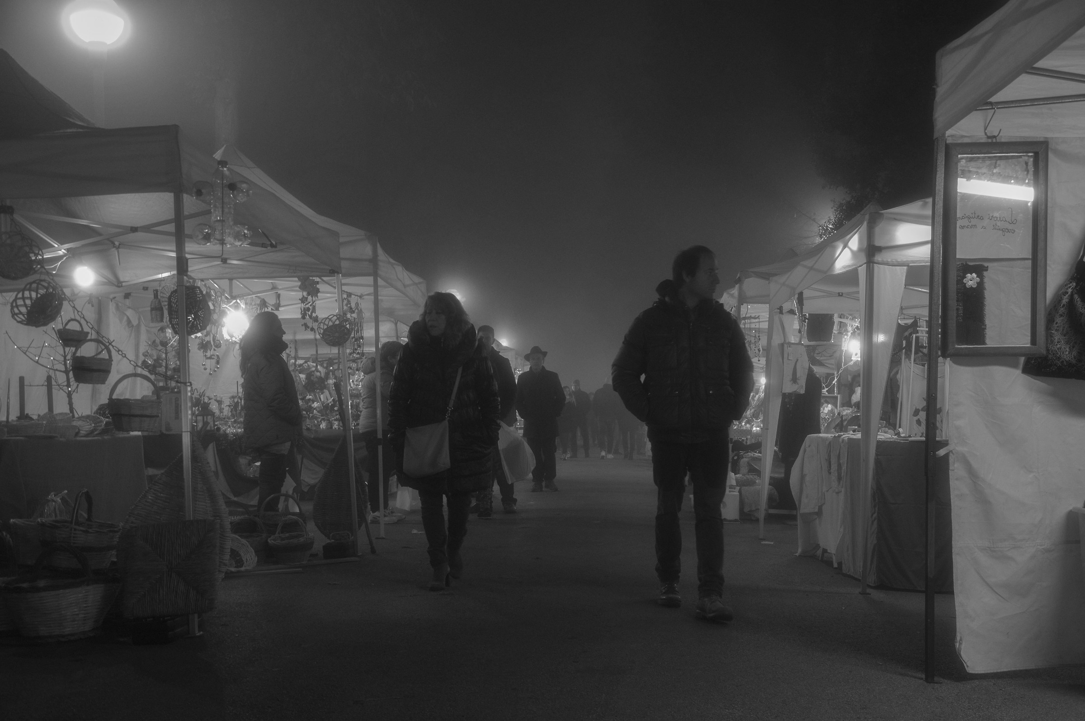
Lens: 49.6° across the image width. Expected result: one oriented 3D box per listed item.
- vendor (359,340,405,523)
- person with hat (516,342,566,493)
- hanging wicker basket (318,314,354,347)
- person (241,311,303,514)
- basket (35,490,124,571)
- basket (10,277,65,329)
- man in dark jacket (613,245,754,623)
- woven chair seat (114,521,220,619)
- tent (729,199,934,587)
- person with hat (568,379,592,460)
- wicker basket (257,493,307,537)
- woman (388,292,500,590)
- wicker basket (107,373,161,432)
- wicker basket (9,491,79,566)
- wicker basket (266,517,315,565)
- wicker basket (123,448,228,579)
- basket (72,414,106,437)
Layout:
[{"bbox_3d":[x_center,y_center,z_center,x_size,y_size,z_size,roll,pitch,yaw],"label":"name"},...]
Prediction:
[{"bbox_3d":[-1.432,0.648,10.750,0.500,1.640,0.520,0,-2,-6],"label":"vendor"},{"bbox_3d":[-0.027,0.731,14.900,0.610,1.820,0.400,0,-2,0],"label":"person with hat"},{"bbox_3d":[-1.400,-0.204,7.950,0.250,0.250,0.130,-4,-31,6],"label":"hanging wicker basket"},{"bbox_3d":[-1.943,0.493,8.386,0.440,1.720,0.500,0,-3,-6],"label":"person"},{"bbox_3d":[-2.589,0.947,6.563,0.430,0.430,0.310,0,-3,-9],"label":"basket"},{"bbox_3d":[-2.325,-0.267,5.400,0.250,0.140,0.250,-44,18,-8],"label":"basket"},{"bbox_3d":[0.691,0.340,5.750,0.640,1.790,0.550,0,-3,-3],"label":"man in dark jacket"},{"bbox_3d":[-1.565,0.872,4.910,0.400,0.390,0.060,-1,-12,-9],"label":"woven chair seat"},{"bbox_3d":[3.200,-0.024,7.810,2.900,2.700,2.900,0,-3,0],"label":"tent"},{"bbox_3d":[0.832,1.275,25.600,0.530,1.720,0.380,-1,-2,9],"label":"person with hat"},{"bbox_3d":[-1.800,1.131,8.106,0.320,0.420,0.260,0,-3,-9],"label":"wicker basket"},{"bbox_3d":[-0.563,0.453,6.750,0.640,1.690,0.450,-1,-2,7],"label":"woman"},{"bbox_3d":[-1.915,0.196,5.497,0.240,0.270,0.180,1,-3,-14],"label":"wicker basket"},{"bbox_3d":[-2.884,0.973,6.812,0.380,0.420,0.310,1,-3,-17],"label":"wicker basket"},{"bbox_3d":[-1.652,1.180,7.693,0.300,0.310,0.250,1,-3,-11],"label":"wicker basket"},{"bbox_3d":[-1.733,0.769,5.550,0.520,0.820,0.240,-1,7,-6],"label":"wicker basket"},{"bbox_3d":[-2.568,0.370,6.650,0.210,0.100,0.210,3,22,0],"label":"basket"}]

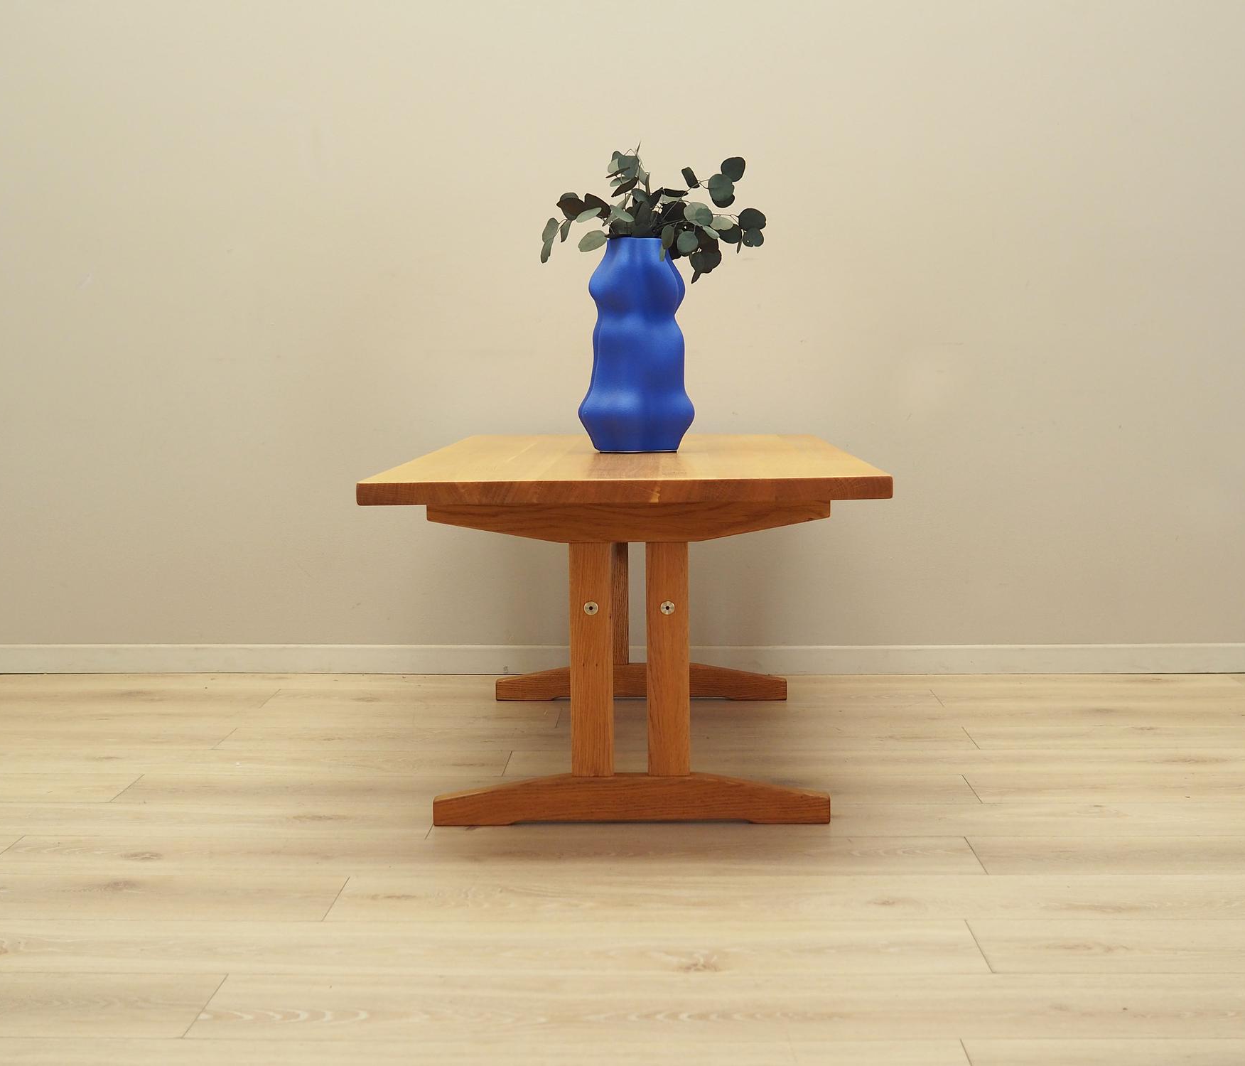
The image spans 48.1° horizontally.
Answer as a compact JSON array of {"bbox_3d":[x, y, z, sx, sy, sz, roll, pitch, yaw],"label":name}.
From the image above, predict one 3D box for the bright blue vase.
[{"bbox_3d":[0.025,-0.325,2.431,0.202,0.365,0.188,0,7,0],"label":"bright blue vase"}]

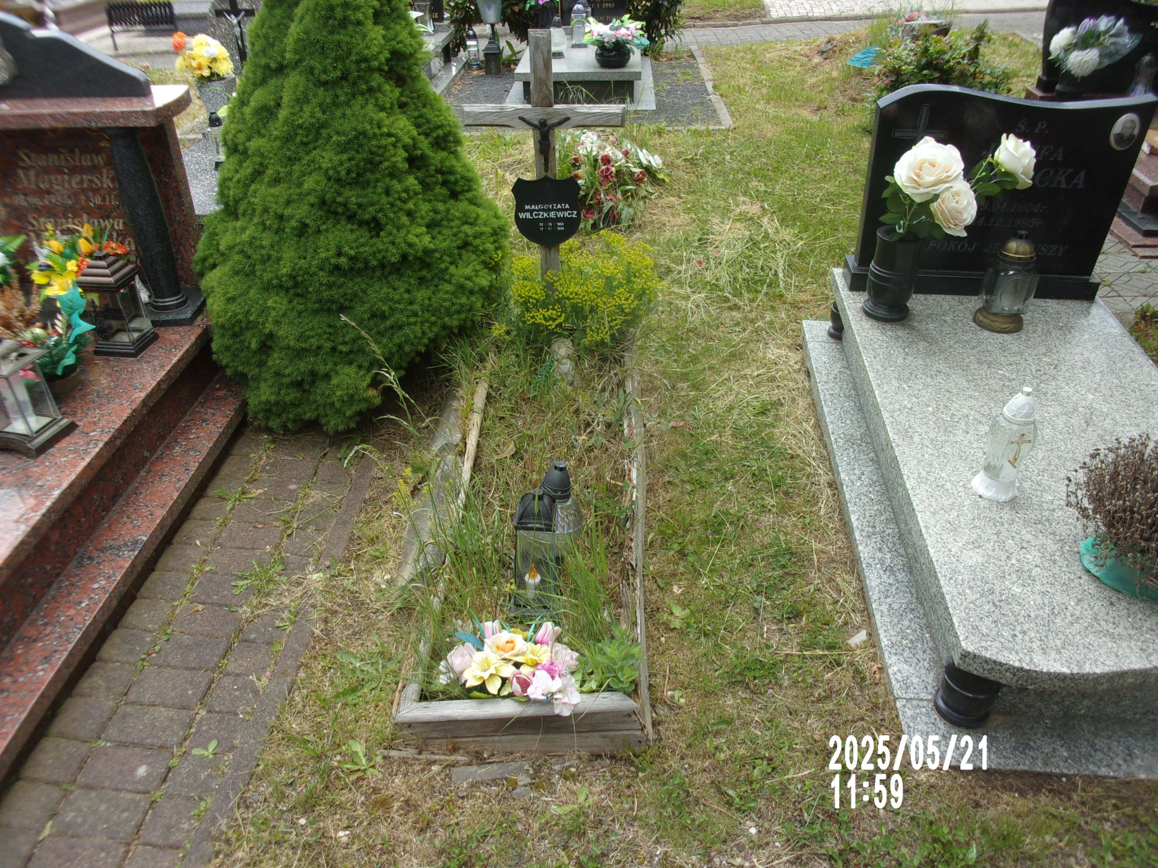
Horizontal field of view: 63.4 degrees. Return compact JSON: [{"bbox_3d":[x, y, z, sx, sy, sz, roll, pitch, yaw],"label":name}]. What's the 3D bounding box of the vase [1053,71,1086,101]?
[{"bbox_3d":[3.010,-2.102,5.733,0.175,0.260,0.175,0,32,0],"label":"vase"}]

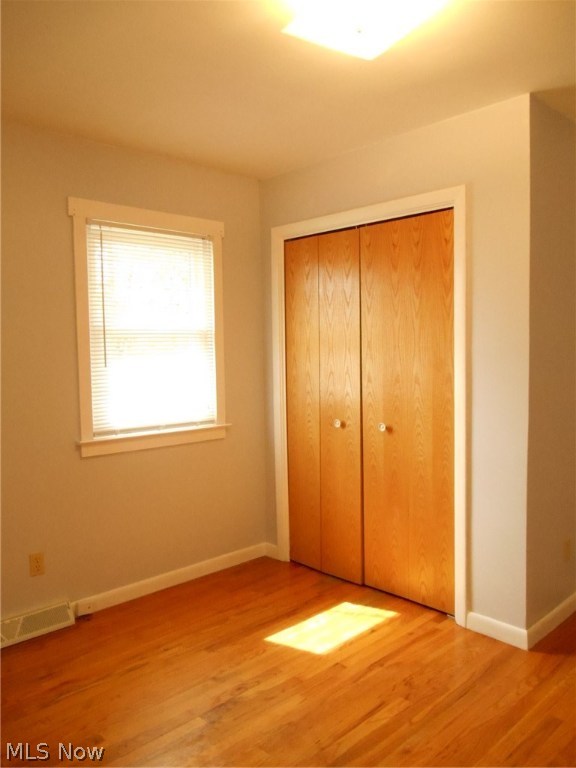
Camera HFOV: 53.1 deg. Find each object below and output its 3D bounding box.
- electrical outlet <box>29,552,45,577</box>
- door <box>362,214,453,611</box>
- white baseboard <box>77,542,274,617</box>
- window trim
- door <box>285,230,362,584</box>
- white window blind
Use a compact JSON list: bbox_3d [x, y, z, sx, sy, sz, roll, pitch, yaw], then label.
[{"bbox_3d":[-1.240,0.894,2.850,0.072,0.116,0.010,-3,4,-42],"label":"electrical outlet"},{"bbox_3d":[0.639,0.150,3.048,0.040,2.025,0.605,-4,4,-44],"label":"door"},{"bbox_3d":[-0.627,1.129,3.410,1.272,0.086,0.020,-3,4,-42],"label":"white baseboard"},{"bbox_3d":[-0.735,-0.301,3.255,0.970,1.325,0.050,-3,4,-42],"label":"window trim"},{"bbox_3d":[0.217,0.134,3.485,0.040,2.025,0.605,-4,4,-44],"label":"door"},{"bbox_3d":[-0.750,-0.295,3.276,0.785,1.112,0.040,-3,4,-42],"label":"white window blind"}]

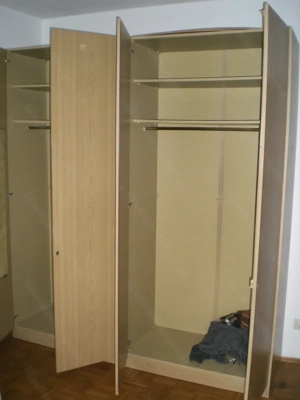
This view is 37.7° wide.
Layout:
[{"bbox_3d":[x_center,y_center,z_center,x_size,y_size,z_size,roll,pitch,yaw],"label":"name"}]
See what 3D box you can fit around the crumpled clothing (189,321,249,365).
[{"bbox_3d":[0.546,1.056,3.258,0.436,0.196,0.329,4,9,22],"label":"crumpled clothing"}]

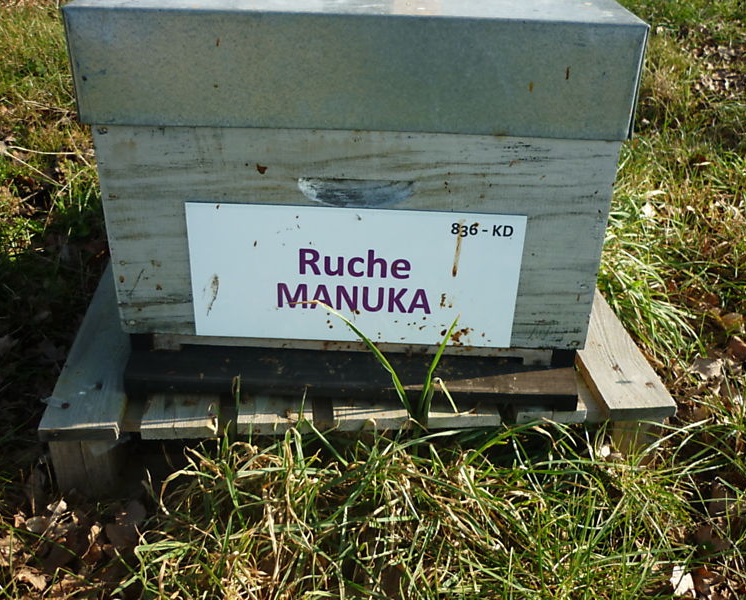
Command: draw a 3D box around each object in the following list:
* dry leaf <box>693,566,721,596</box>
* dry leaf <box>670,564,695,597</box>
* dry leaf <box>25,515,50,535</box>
[{"bbox_3d":[0.298,0.251,0.679,0.026,0.009,0.029,20,35,28],"label":"dry leaf"},{"bbox_3d":[0.268,0.242,0.660,0.020,0.011,0.029,11,28,19],"label":"dry leaf"},{"bbox_3d":[-0.318,0.213,0.722,0.023,0.007,0.021,-15,34,-27],"label":"dry leaf"}]

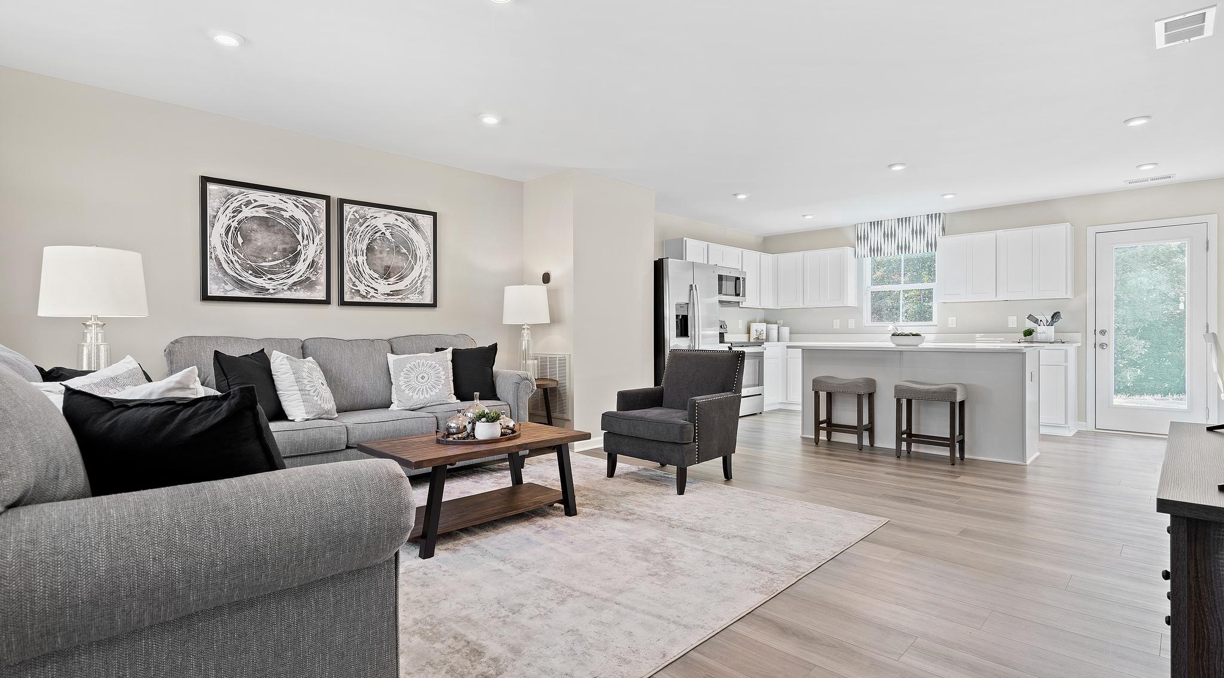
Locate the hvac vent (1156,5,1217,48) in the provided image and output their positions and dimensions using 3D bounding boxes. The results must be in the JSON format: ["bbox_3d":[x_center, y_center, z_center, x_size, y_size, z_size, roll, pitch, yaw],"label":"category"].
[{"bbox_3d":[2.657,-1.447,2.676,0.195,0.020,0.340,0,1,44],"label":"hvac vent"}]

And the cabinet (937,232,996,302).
[{"bbox_3d":[4.071,-0.796,6.575,0.580,0.760,0.330,0,1,44],"label":"cabinet"}]

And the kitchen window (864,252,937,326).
[{"bbox_3d":[3.644,-0.636,7.261,0.920,0.940,0.090,0,1,44],"label":"kitchen window"}]

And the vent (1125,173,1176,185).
[{"bbox_3d":[5.080,-1.500,5.456,0.350,0.020,0.150,0,1,44],"label":"vent"}]

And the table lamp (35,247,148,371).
[{"bbox_3d":[-2.513,-0.024,2.800,0.405,0.850,0.405,0,1,44],"label":"table lamp"}]

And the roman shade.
[{"bbox_3d":[3.606,-1.282,7.290,1.030,0.455,0.130,0,1,44],"label":"roman shade"}]

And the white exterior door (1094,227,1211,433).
[{"bbox_3d":[5.296,-0.079,5.700,0.803,2.030,0.050,0,1,44],"label":"white exterior door"}]

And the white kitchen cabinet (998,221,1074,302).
[{"bbox_3d":[4.526,-0.797,6.198,0.628,0.765,0.330,0,1,44],"label":"white kitchen cabinet"}]

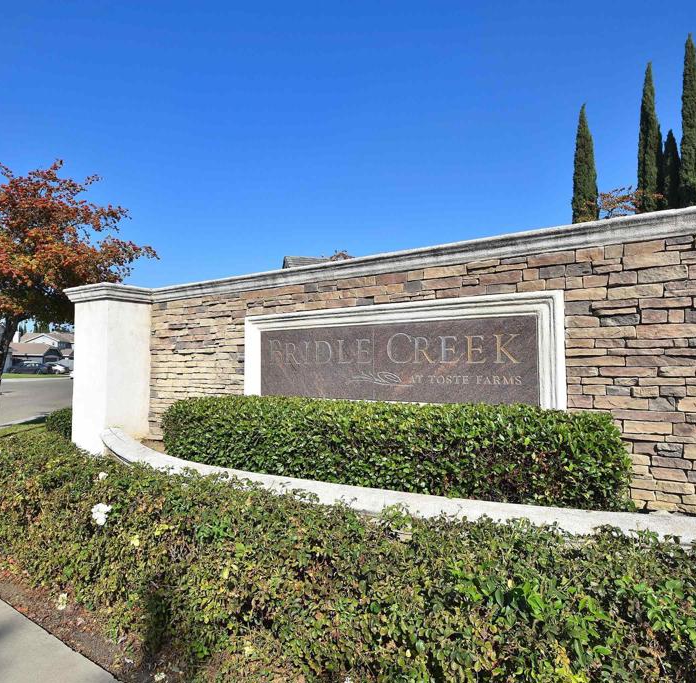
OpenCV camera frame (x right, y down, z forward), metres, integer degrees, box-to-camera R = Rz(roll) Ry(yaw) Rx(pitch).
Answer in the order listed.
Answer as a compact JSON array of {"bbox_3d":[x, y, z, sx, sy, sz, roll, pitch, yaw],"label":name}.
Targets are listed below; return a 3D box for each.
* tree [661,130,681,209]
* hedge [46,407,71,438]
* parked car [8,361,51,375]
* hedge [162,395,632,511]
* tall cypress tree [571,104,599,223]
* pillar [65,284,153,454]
[{"bbox_3d":[13.638,-3.458,17.729,1.100,10.900,1.100,0,-3,0],"label":"tree"},{"bbox_3d":[-4.672,1.525,7.242,0.850,0.860,0.850,-2,-3,30],"label":"hedge"},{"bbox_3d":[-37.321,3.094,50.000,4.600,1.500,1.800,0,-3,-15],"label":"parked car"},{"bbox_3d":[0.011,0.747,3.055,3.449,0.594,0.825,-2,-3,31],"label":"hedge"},{"bbox_3d":[10.702,-4.008,19.252,1.200,13.050,1.200,-2,-3,29],"label":"tall cypress tree"},{"bbox_3d":[-3.072,0.550,5.693,0.900,2.480,0.900,-2,-3,30],"label":"pillar"}]

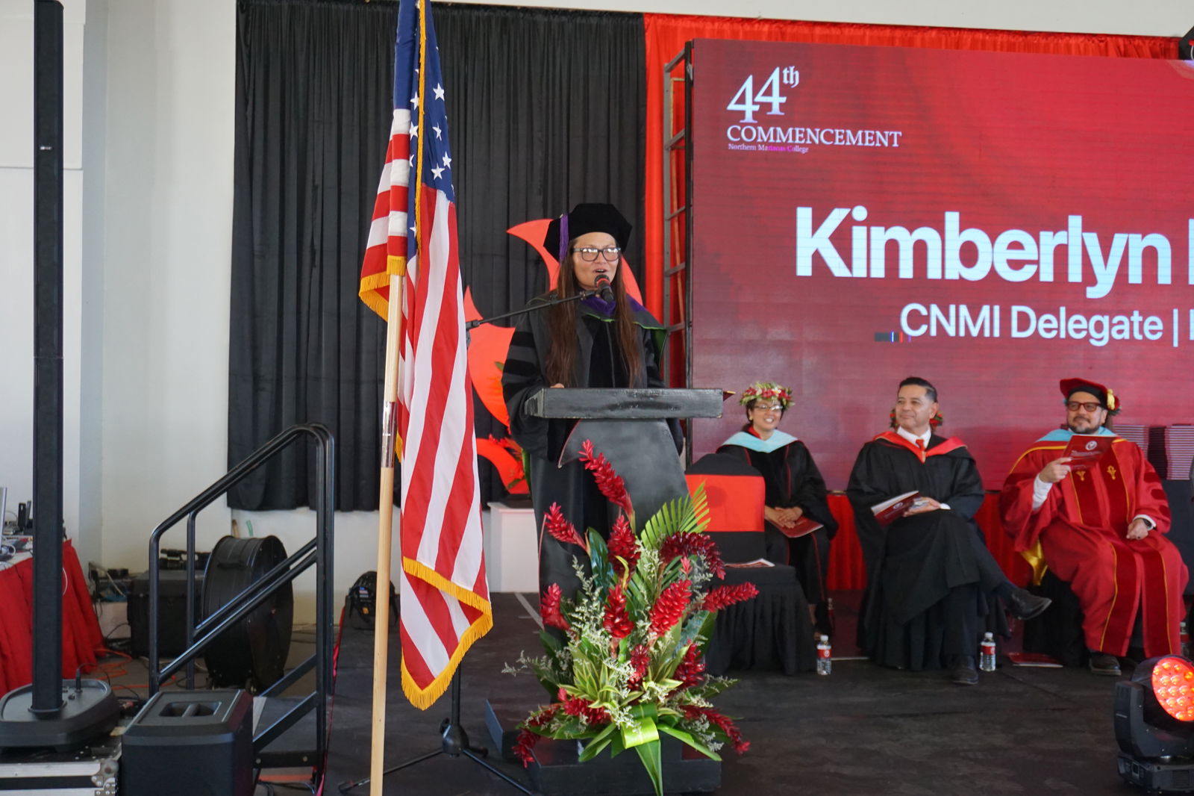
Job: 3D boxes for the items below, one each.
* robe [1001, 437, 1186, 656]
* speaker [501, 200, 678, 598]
[{"bbox_3d":[2.145,0.636,6.170,0.700,0.930,0.640,0,-1,-2],"label":"robe"},{"bbox_3d":[-0.012,0.205,4.600,0.600,1.700,0.480,1,-1,-11],"label":"speaker"}]

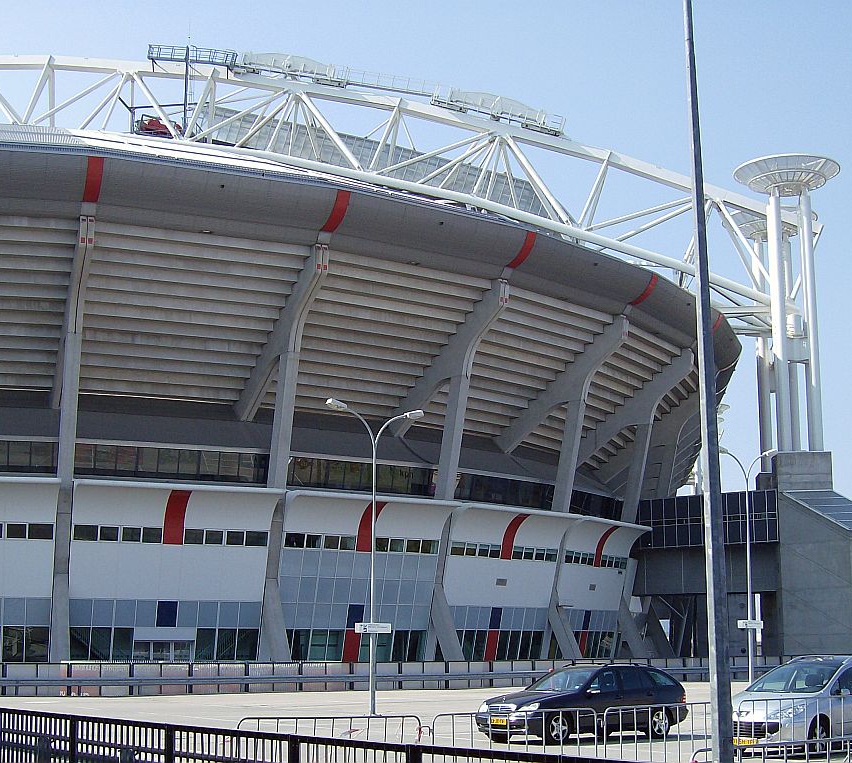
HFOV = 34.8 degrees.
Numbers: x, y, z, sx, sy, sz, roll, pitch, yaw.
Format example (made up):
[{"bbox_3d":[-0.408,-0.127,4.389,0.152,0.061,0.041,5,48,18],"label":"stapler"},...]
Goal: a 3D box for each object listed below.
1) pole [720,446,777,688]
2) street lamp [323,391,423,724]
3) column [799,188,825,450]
[{"bbox_3d":[10.191,5.829,42.800,2.950,7.850,0.400,7,-12,-34],"label":"pole"},{"bbox_3d":[-1.300,4.409,34.317,2.950,7.850,0.400,7,-12,-34],"label":"street lamp"},{"bbox_3d":[26.581,-4.403,93.709,0.953,18.593,0.953,0,-10,3],"label":"column"}]

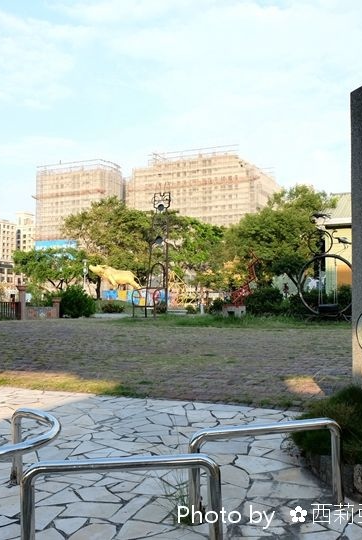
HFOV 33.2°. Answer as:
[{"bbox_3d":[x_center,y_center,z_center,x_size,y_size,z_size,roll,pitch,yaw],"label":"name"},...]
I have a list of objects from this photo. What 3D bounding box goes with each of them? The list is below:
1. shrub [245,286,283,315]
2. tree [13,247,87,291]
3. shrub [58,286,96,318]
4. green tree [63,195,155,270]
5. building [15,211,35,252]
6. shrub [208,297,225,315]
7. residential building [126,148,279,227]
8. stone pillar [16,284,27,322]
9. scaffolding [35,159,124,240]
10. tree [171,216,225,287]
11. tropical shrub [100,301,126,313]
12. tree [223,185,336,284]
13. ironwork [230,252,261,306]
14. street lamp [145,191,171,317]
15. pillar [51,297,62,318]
[{"bbox_3d":[5.025,1.992,36.949,2.314,1.979,2.200,0,-2,0],"label":"shrub"},{"bbox_3d":[-8.658,0.781,40.003,4.872,4.659,4.700,0,-2,0],"label":"tree"},{"bbox_3d":[-6.048,1.841,35.500,2.221,1.987,2.000,-1,-3,0],"label":"shrub"},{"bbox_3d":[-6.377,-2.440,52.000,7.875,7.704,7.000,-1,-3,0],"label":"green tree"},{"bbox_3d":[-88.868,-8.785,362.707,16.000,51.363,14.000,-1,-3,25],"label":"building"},{"bbox_3d":[2.221,2.221,38.000,1.001,1.126,1.000,-1,-3,0],"label":"shrub"},{"bbox_3d":[8.596,-13.356,221.491,44.000,48.425,36.000,-1,-3,25],"label":"residential building"},{"bbox_3d":[-8.559,1.744,32.600,0.500,1.932,0.500,-2,-3,25],"label":"stone pillar"},{"bbox_3d":[-38.408,-13.667,232.927,30.000,50.024,17.000,-1,-3,25],"label":"scaffolding"},{"bbox_3d":[1.249,-0.341,46.057,4.089,7.420,4.500,0,-2,0],"label":"tree"},{"bbox_3d":[-4.961,2.644,44.000,1.738,0.869,1.400,-1,-3,0],"label":"tropical shrub"},{"bbox_3d":[6.648,-1.307,41.093,7.694,8.925,7.200,0,-2,0],"label":"tree"},{"bbox_3d":[3.557,0.524,33.500,1.654,2.978,1.100,-1,-3,0],"label":"ironwork"},{"bbox_3d":[-1.335,-0.937,34.500,1.477,7.156,1.200,-1,-3,0],"label":"street lamp"},{"bbox_3d":[-7.144,2.169,35.000,0.520,1.285,0.520,-2,-3,25],"label":"pillar"}]

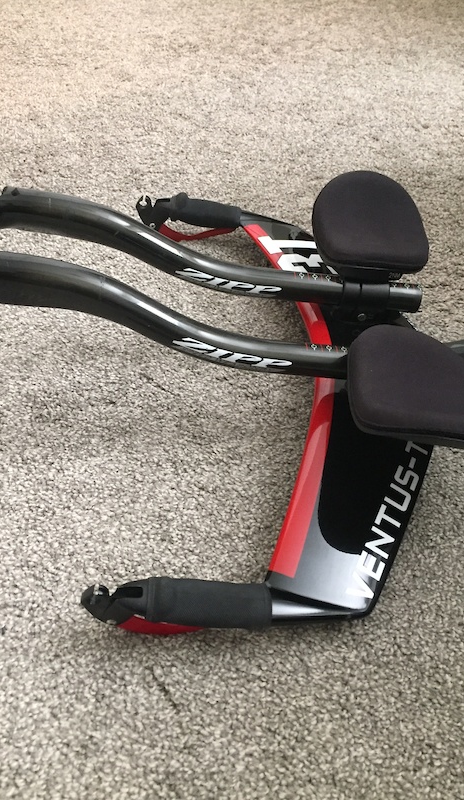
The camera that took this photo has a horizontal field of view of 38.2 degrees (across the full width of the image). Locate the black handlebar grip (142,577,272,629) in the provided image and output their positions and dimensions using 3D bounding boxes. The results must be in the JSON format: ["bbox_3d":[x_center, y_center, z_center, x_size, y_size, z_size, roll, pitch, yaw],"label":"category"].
[{"bbox_3d":[-0.013,0.114,0.376,0.073,0.027,0.026,6,46,-9],"label":"black handlebar grip"}]

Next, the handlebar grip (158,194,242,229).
[{"bbox_3d":[-0.029,-0.182,0.653,0.080,0.028,0.026,6,46,-9],"label":"handlebar grip"}]

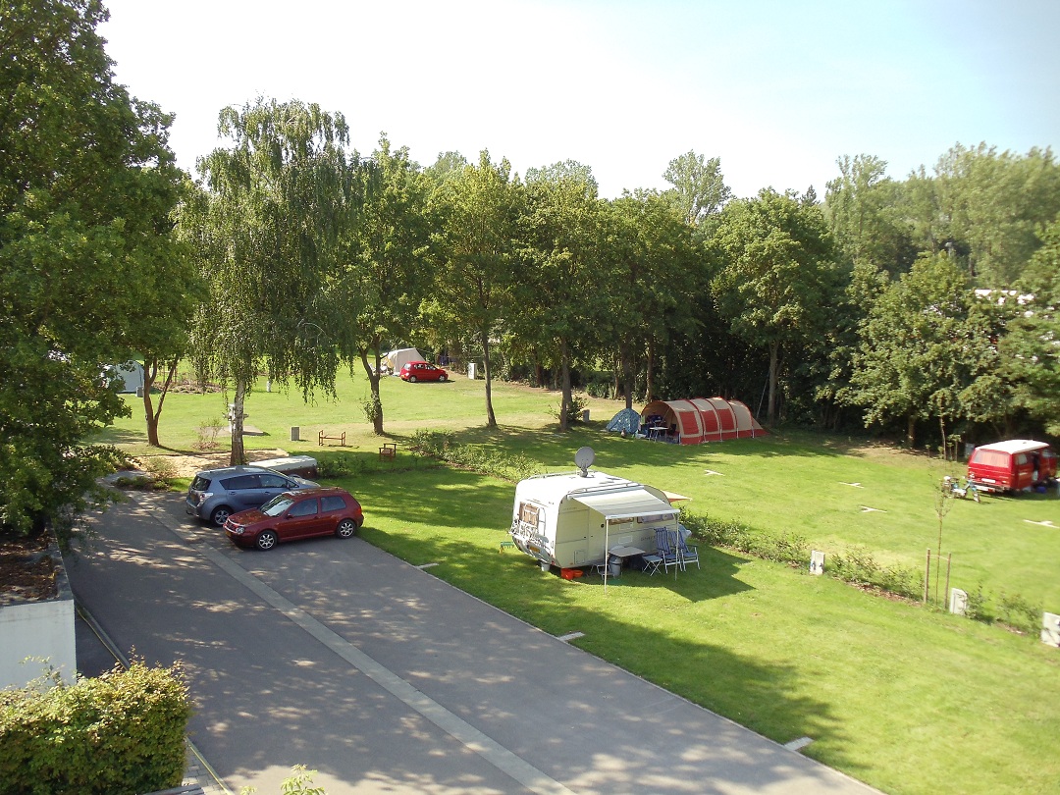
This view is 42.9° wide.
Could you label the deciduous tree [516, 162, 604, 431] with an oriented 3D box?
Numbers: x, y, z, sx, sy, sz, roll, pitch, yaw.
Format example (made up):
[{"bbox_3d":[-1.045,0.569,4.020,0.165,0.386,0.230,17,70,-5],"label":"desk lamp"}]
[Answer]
[{"bbox_3d":[1.621,-5.143,70.664,5.500,13.878,5.335,1,7,0],"label":"deciduous tree"}]

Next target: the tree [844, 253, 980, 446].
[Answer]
[{"bbox_3d":[18.814,-2.253,66.311,6.900,9.595,6.693,1,7,0],"label":"tree"}]

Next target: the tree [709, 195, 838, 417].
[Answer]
[{"bbox_3d":[13.592,-4.984,75.388,7.300,13.116,7.081,1,7,0],"label":"tree"}]

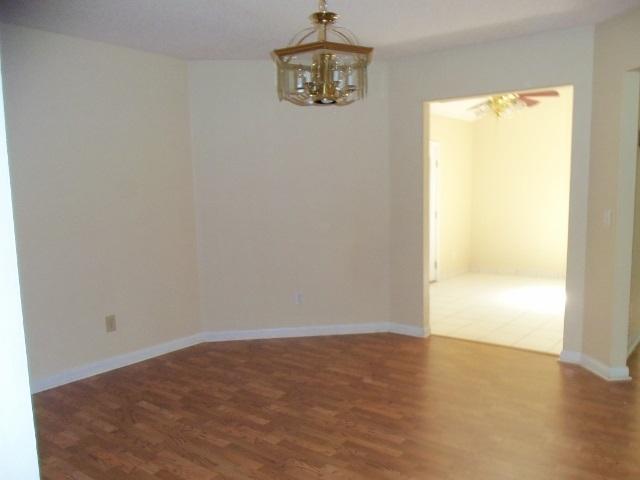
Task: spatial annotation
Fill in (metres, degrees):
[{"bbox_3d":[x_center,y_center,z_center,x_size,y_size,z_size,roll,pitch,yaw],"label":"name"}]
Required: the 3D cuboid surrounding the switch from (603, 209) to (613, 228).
[{"bbox_3d":[1.944,-0.147,3.639,0.014,0.118,0.076,-2,6,-7],"label":"switch"}]

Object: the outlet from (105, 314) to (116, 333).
[{"bbox_3d":[-1.585,0.639,4.082,0.014,0.118,0.076,4,8,38],"label":"outlet"}]

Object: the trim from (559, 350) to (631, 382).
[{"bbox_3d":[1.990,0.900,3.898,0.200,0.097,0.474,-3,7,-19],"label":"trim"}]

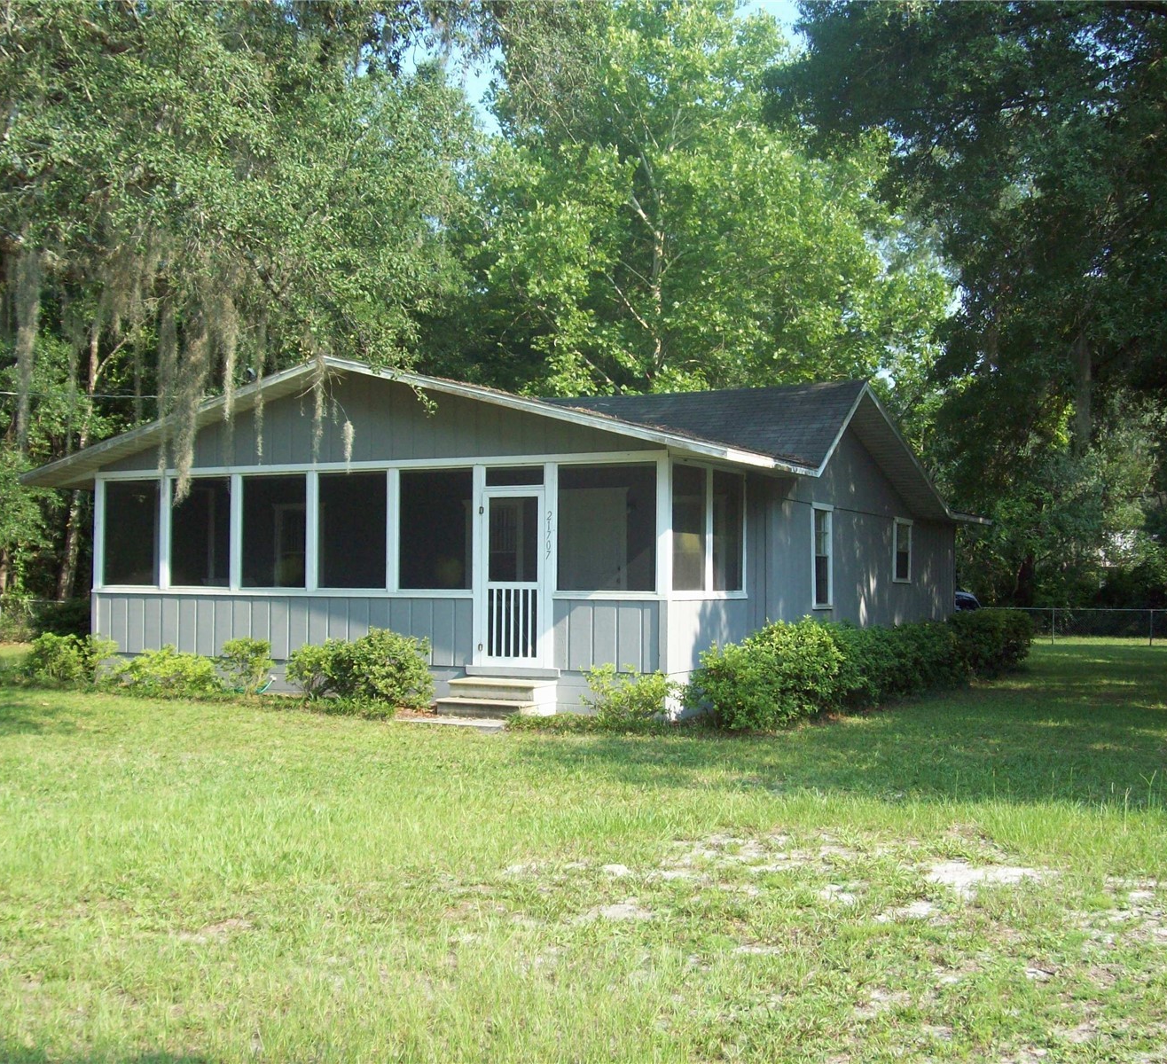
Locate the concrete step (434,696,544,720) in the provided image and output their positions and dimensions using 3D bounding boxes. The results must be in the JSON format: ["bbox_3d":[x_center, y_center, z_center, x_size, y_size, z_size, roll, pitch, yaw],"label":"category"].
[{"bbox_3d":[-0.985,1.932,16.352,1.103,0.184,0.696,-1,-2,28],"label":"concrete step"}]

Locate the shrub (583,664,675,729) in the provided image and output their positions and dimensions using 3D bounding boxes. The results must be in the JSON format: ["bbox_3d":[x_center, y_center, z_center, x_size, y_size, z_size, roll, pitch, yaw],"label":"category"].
[{"bbox_3d":[0.461,1.722,15.615,0.954,0.596,0.725,-1,-2,28],"label":"shrub"}]

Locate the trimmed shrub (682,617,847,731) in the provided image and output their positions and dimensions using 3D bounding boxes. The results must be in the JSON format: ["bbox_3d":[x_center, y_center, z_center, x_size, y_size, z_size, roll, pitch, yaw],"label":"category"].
[{"bbox_3d":[1.906,1.462,15.990,1.192,1.133,2.186,-1,-2,28],"label":"trimmed shrub"}]

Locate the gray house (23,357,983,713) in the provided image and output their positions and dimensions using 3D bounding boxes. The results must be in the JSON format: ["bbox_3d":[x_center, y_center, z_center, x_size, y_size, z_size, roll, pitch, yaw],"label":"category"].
[{"bbox_3d":[-0.269,0.189,22.791,10.394,4.154,11.885,-1,-2,28],"label":"gray house"}]

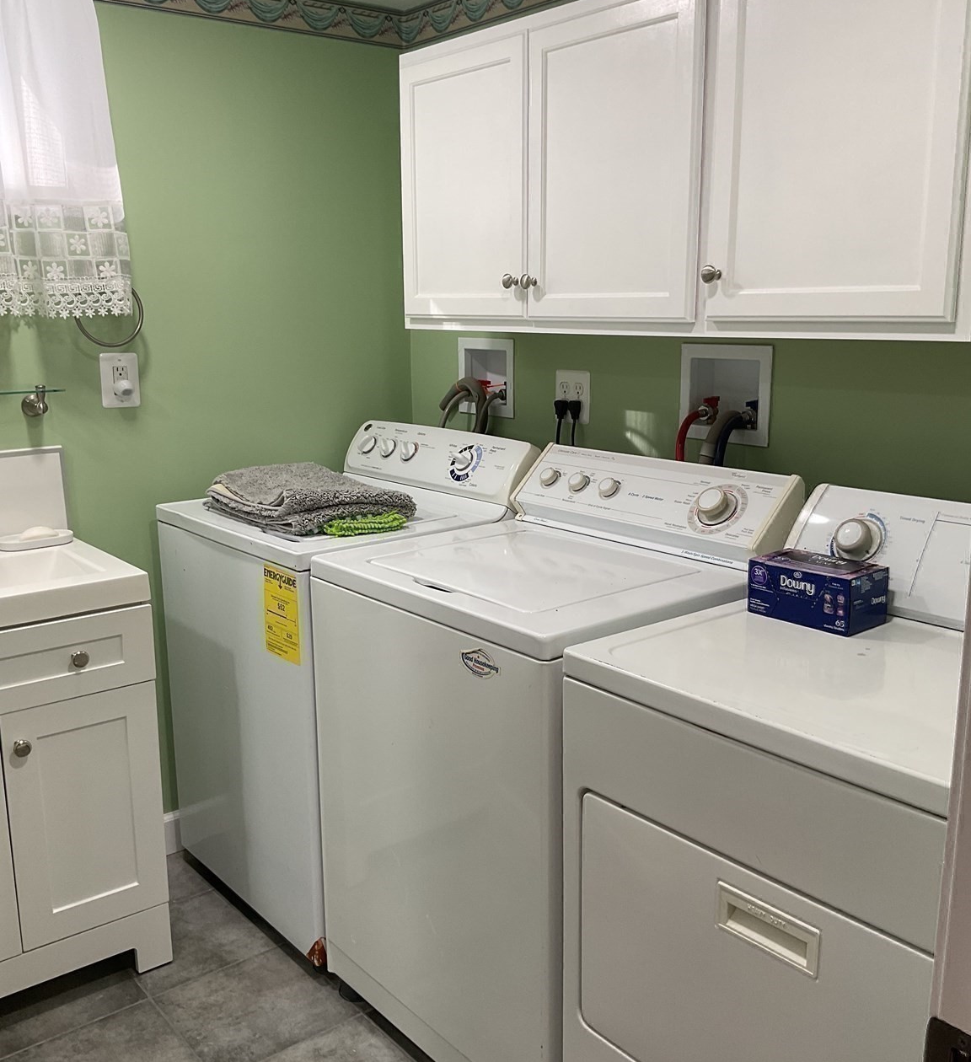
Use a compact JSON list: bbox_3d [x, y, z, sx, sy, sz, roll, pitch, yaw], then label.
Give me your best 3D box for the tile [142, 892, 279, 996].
[{"bbox_3d":[-0.662,0.906,2.401,0.305,0.010,0.310,-10,15,-38],"label":"tile"}]

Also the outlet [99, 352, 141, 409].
[{"bbox_3d":[-0.843,-0.348,2.511,0.088,0.123,0.010,-10,15,-38],"label":"outlet"}]

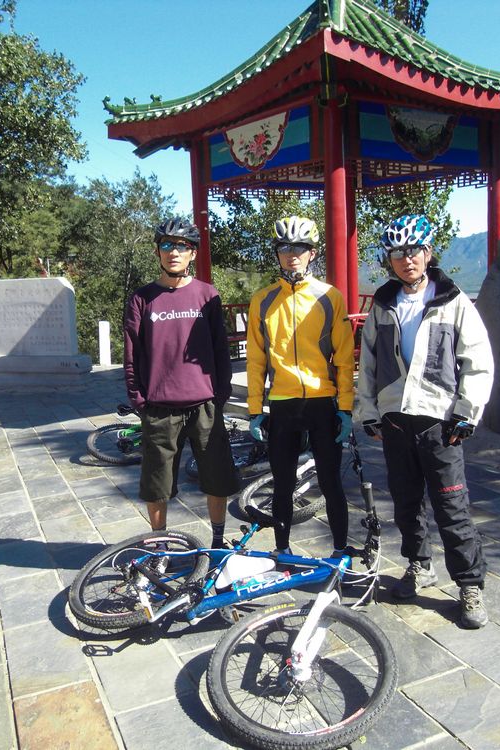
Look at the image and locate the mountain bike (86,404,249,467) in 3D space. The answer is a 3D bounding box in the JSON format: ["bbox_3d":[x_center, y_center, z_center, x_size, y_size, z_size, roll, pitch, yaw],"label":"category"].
[{"bbox_3d":[-0.711,0.497,6.535,1.700,0.600,1.000,-5,27,-27],"label":"mountain bike"}]

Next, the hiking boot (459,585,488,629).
[{"bbox_3d":[0.972,0.987,3.056,0.110,0.125,0.290,0,7,11],"label":"hiking boot"}]

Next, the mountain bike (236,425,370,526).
[{"bbox_3d":[0.270,0.610,5.050,1.000,0.600,1.650,-20,11,-15],"label":"mountain bike"}]

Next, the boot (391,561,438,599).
[{"bbox_3d":[0.785,0.967,3.278,0.110,0.120,0.290,5,9,45],"label":"boot"}]

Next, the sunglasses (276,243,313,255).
[{"bbox_3d":[0.216,-0.613,3.360,0.155,0.050,0.140,-1,7,12],"label":"sunglasses"}]

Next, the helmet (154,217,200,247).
[{"bbox_3d":[-0.366,-0.729,3.499,0.220,0.165,0.280,0,7,12],"label":"helmet"}]

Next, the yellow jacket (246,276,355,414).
[{"bbox_3d":[0.249,-0.145,3.416,0.530,0.690,0.290,-1,7,6],"label":"yellow jacket"}]

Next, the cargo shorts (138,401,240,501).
[{"bbox_3d":[-0.318,0.397,3.647,0.510,0.530,0.290,-1,6,0],"label":"cargo shorts"}]

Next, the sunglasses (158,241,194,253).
[{"bbox_3d":[-0.361,-0.639,3.449,0.145,0.050,0.150,0,7,12],"label":"sunglasses"}]

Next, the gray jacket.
[{"bbox_3d":[0.760,-0.125,3.000,0.560,0.660,0.320,0,7,21],"label":"gray jacket"}]

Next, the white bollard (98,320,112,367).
[{"bbox_3d":[-2.920,-0.626,14.010,0.210,0.880,0.210,-1,6,0],"label":"white bollard"}]

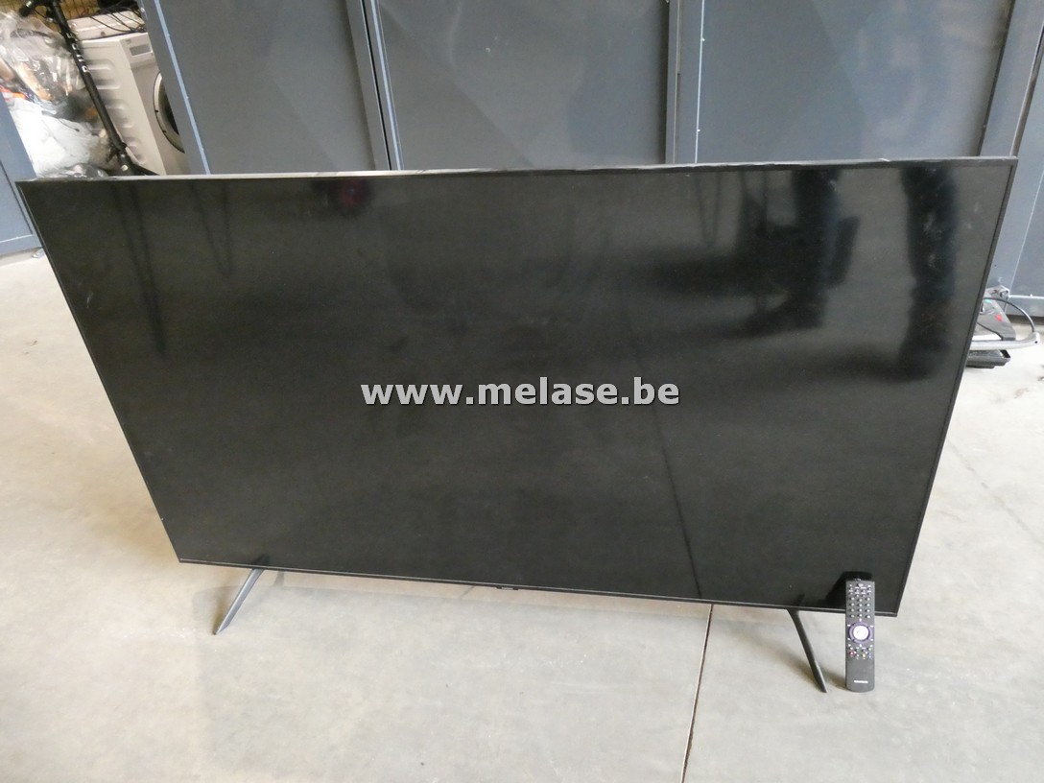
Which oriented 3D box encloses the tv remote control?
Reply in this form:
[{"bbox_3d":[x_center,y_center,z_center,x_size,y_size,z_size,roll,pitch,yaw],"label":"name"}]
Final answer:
[{"bbox_3d":[0.591,0.424,1.269,0.048,0.198,0.020,-1,5,10],"label":"tv remote control"}]

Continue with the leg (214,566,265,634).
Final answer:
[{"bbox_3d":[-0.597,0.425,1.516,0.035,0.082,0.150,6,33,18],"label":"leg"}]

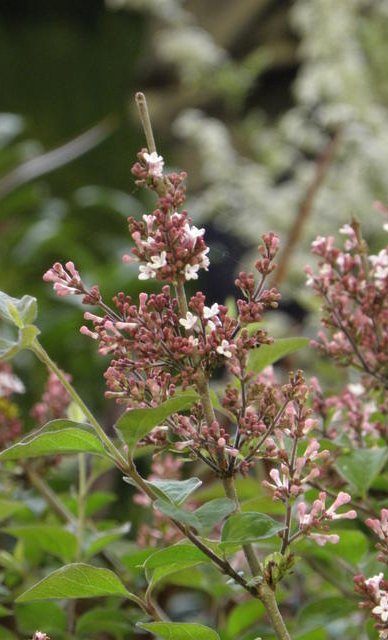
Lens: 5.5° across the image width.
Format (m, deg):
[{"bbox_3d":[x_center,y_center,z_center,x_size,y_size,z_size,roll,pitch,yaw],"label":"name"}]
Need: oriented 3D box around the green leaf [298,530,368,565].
[{"bbox_3d":[0.083,0.136,2.420,0.042,0.017,0.030,0,8,0],"label":"green leaf"}]

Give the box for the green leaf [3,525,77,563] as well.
[{"bbox_3d":[-0.092,0.132,2.400,0.044,0.020,0.030,0,8,0],"label":"green leaf"}]

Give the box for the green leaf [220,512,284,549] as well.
[{"bbox_3d":[0.032,0.114,2.190,0.035,0.017,0.026,0,8,0],"label":"green leaf"}]

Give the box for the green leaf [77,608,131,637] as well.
[{"bbox_3d":[-0.046,0.153,2.060,0.028,0.015,0.020,0,6,0],"label":"green leaf"}]

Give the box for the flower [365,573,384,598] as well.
[{"bbox_3d":[0.085,0.125,1.910,0.009,0.011,0.009,2,6,15],"label":"flower"}]

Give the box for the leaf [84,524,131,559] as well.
[{"bbox_3d":[-0.044,0.113,2.060,0.023,0.016,0.020,0,6,0],"label":"leaf"}]

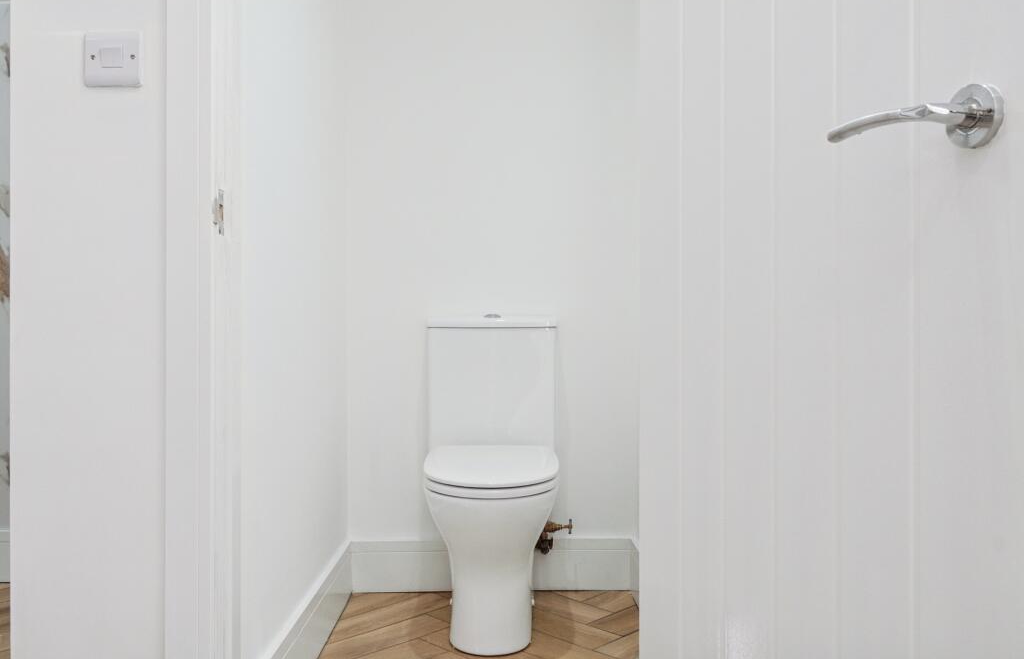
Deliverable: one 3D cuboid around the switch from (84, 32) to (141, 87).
[{"bbox_3d":[-0.609,-0.412,1.303,0.086,0.086,0.012,0,0,-1],"label":"switch"}]

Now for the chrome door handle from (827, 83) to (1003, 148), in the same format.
[{"bbox_3d":[0.348,-0.178,0.757,0.060,0.052,0.153,0,0,-18],"label":"chrome door handle"}]

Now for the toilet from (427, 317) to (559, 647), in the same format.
[{"bbox_3d":[-0.060,0.390,2.382,0.378,0.860,0.610,0,0,-1],"label":"toilet"}]

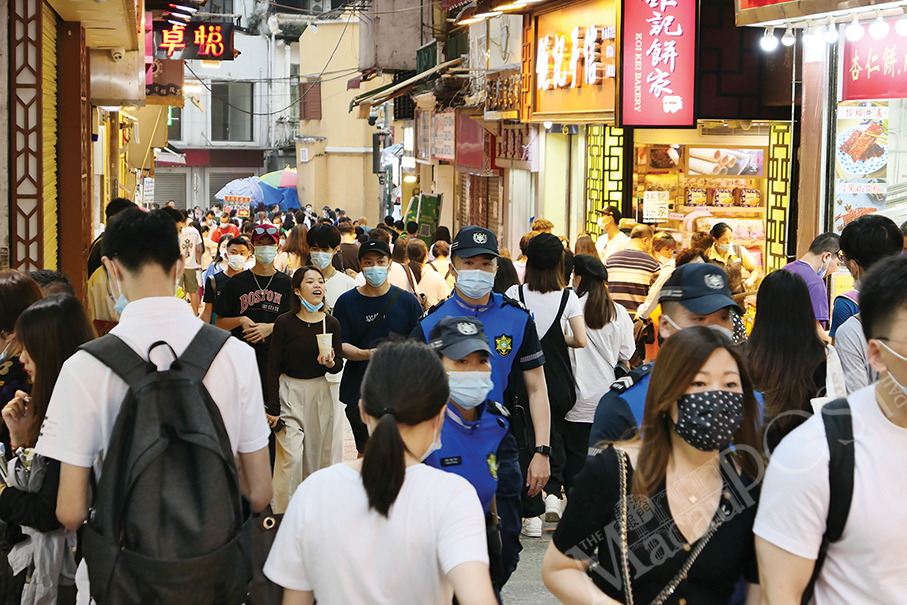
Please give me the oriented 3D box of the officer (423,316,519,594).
[{"bbox_3d":[-0.020,0.830,5.020,0.440,1.600,0.300,-3,6,-30],"label":"officer"}]

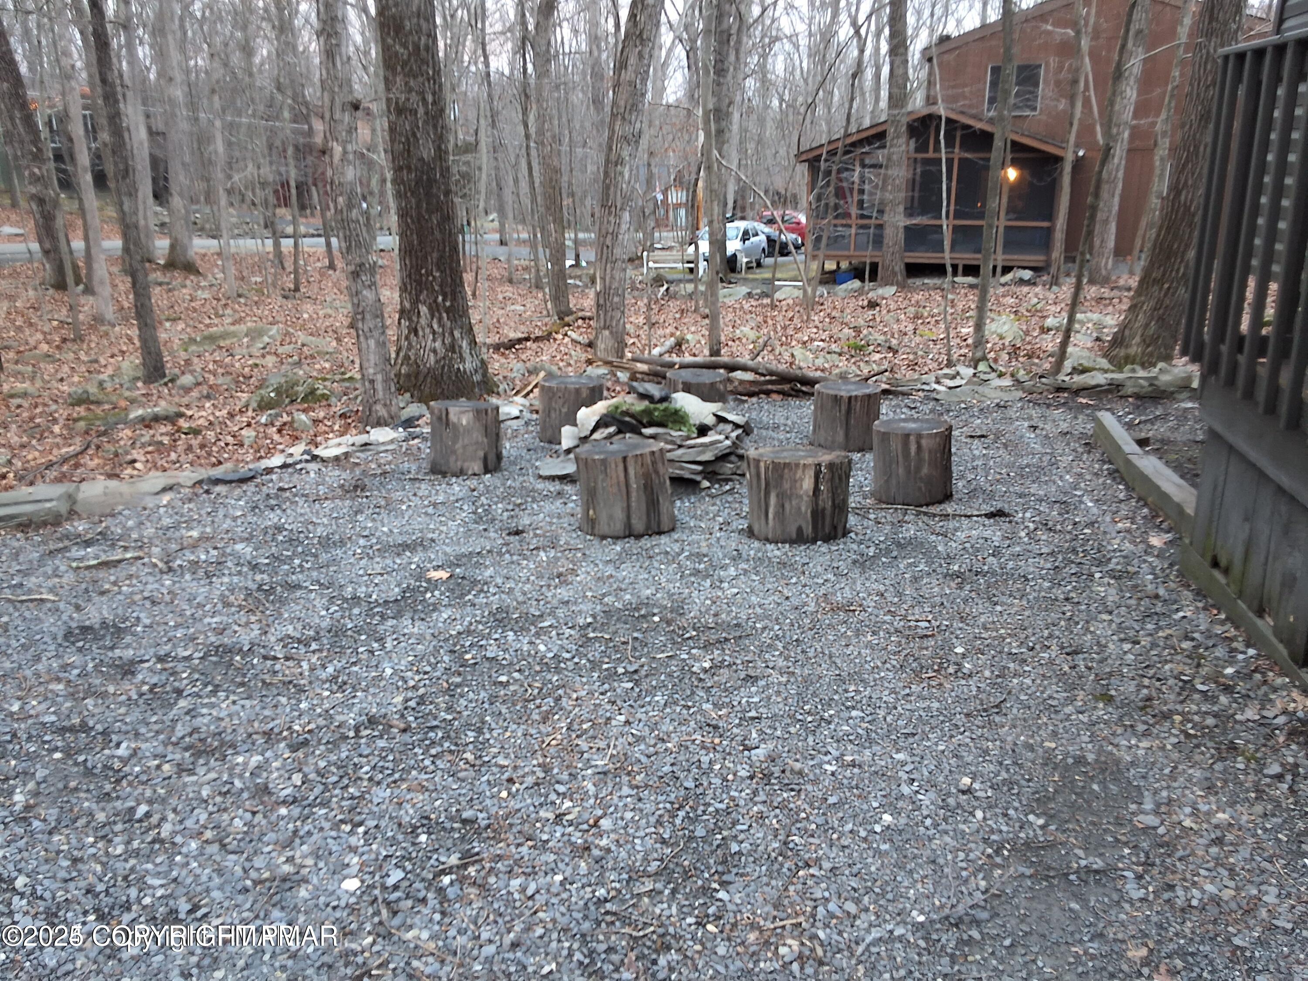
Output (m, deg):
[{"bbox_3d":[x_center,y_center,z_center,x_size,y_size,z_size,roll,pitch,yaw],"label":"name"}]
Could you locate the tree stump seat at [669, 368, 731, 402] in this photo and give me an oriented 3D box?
[{"bbox_3d":[0.302,-0.607,7.443,0.420,0.380,0.420,1,15,0],"label":"tree stump seat"}]

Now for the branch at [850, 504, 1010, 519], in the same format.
[{"bbox_3d":[1.279,0.085,4.886,0.720,0.030,0.060,2,15,7],"label":"branch"}]

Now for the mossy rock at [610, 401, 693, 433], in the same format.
[{"bbox_3d":[-0.005,-0.386,5.594,0.430,0.140,0.280,0,15,0],"label":"mossy rock"}]

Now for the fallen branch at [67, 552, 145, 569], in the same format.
[{"bbox_3d":[-2.379,0.307,4.618,0.280,0.025,0.030,-7,17,-27],"label":"fallen branch"}]

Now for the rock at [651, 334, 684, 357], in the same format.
[{"bbox_3d":[0.136,-1.421,10.400,0.320,0.200,0.320,0,16,0],"label":"rock"}]

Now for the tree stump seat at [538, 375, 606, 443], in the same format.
[{"bbox_3d":[-0.543,-0.553,7.221,0.430,0.380,0.430,1,15,0],"label":"tree stump seat"}]

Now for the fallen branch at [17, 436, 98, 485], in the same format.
[{"bbox_3d":[-3.330,-0.174,5.936,0.120,0.060,1.100,-2,15,-9],"label":"fallen branch"}]

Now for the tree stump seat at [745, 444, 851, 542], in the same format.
[{"bbox_3d":[0.627,0.010,4.616,0.431,0.328,0.431,2,15,8],"label":"tree stump seat"}]

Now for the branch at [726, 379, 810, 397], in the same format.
[{"bbox_3d":[0.852,-0.760,7.846,0.734,0.110,0.140,2,15,8],"label":"branch"}]

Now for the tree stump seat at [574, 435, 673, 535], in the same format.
[{"bbox_3d":[-0.133,-0.021,4.977,0.440,0.368,0.440,0,16,0],"label":"tree stump seat"}]

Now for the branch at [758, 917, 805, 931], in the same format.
[{"bbox_3d":[0.256,0.855,2.096,0.100,0.009,0.012,-5,16,-17],"label":"branch"}]

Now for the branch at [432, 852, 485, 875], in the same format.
[{"bbox_3d":[-0.465,0.891,2.531,0.130,0.015,0.025,-9,18,-31],"label":"branch"}]

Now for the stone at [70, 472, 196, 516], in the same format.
[{"bbox_3d":[-2.714,-0.011,5.461,0.200,0.100,0.695,10,19,32],"label":"stone"}]

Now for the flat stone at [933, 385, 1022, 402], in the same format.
[{"bbox_3d":[2.707,-0.828,8.930,0.720,0.090,0.300,-1,15,-7],"label":"flat stone"}]

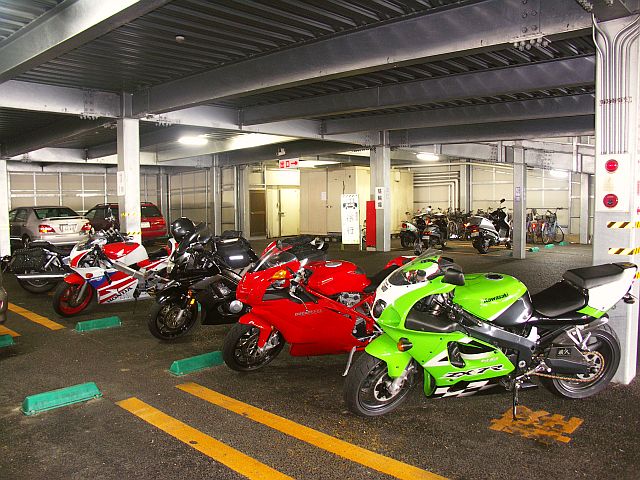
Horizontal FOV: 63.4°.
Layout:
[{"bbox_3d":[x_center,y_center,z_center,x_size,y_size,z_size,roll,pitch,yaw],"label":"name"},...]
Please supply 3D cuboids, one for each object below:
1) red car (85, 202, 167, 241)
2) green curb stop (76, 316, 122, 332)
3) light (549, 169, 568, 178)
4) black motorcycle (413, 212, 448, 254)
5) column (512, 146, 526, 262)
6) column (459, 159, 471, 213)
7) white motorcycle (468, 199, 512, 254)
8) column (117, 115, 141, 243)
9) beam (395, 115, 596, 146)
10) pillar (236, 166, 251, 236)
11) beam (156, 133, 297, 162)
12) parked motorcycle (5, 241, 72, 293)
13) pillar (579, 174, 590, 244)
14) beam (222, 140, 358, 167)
[{"bbox_3d":[-7.700,-0.670,19.200,4.500,1.500,1.700,3,6,41],"label":"red car"},{"bbox_3d":[-2.537,0.965,5.947,0.490,0.105,0.135,-5,6,-42],"label":"green curb stop"},{"bbox_3d":[7.205,-2.005,15.500,0.220,0.140,1.150,3,6,43],"label":"light"},{"bbox_3d":[3.200,-0.240,15.000,0.720,1.150,1.950,3,6,37],"label":"black motorcycle"},{"bbox_3d":[4.979,-0.925,12.863,0.250,2.780,0.250,3,6,42],"label":"column"},{"bbox_3d":[5.950,-1.730,21.300,0.320,3.100,0.320,3,6,41],"label":"column"},{"bbox_3d":[4.687,-0.354,13.738,1.800,1.360,0.700,-5,6,-44],"label":"white motorcycle"},{"bbox_3d":[-3.074,-0.531,8.372,0.280,2.750,0.280,3,6,42],"label":"column"},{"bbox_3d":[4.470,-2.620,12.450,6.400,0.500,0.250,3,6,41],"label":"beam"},{"bbox_3d":[-3.000,-1.540,20.300,0.340,3.000,0.340,3,6,41],"label":"pillar"},{"bbox_3d":[-2.850,-2.790,15.200,7.200,0.420,0.220,3,6,41],"label":"beam"},{"bbox_3d":[-3.930,0.300,8.800,2.250,1.120,0.850,-3,5,-28],"label":"parked motorcycle"},{"bbox_3d":[8.777,-1.045,17.118,0.270,2.350,0.270,3,6,42],"label":"pillar"},{"bbox_3d":[-1.100,-2.920,17.150,7.300,0.520,0.250,3,6,41],"label":"beam"}]

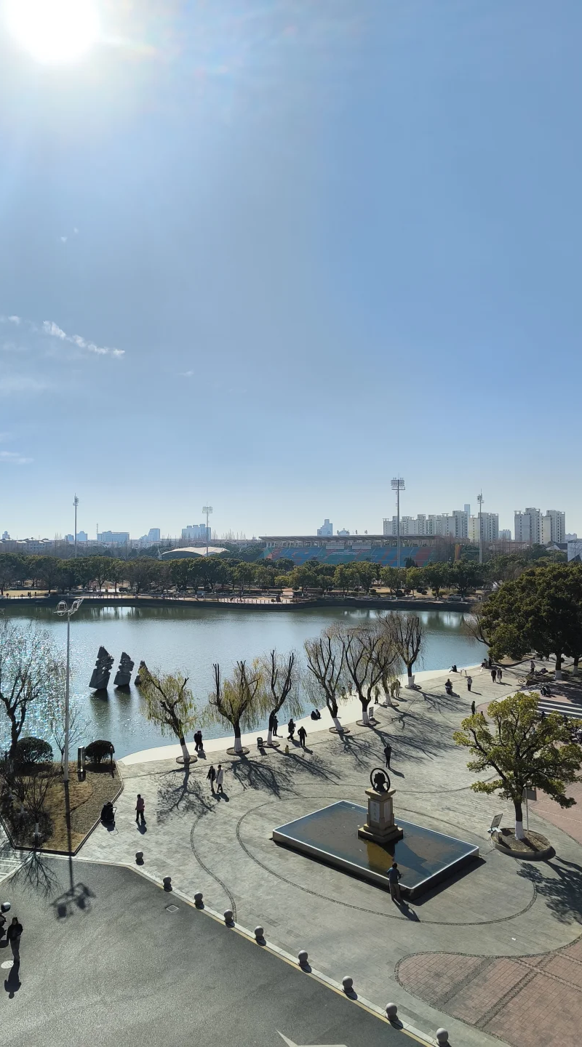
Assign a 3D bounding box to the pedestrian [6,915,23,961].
[{"bbox_3d":[-11.109,16.698,27.970,0.570,1.703,0.360,0,-1,-6],"label":"pedestrian"}]

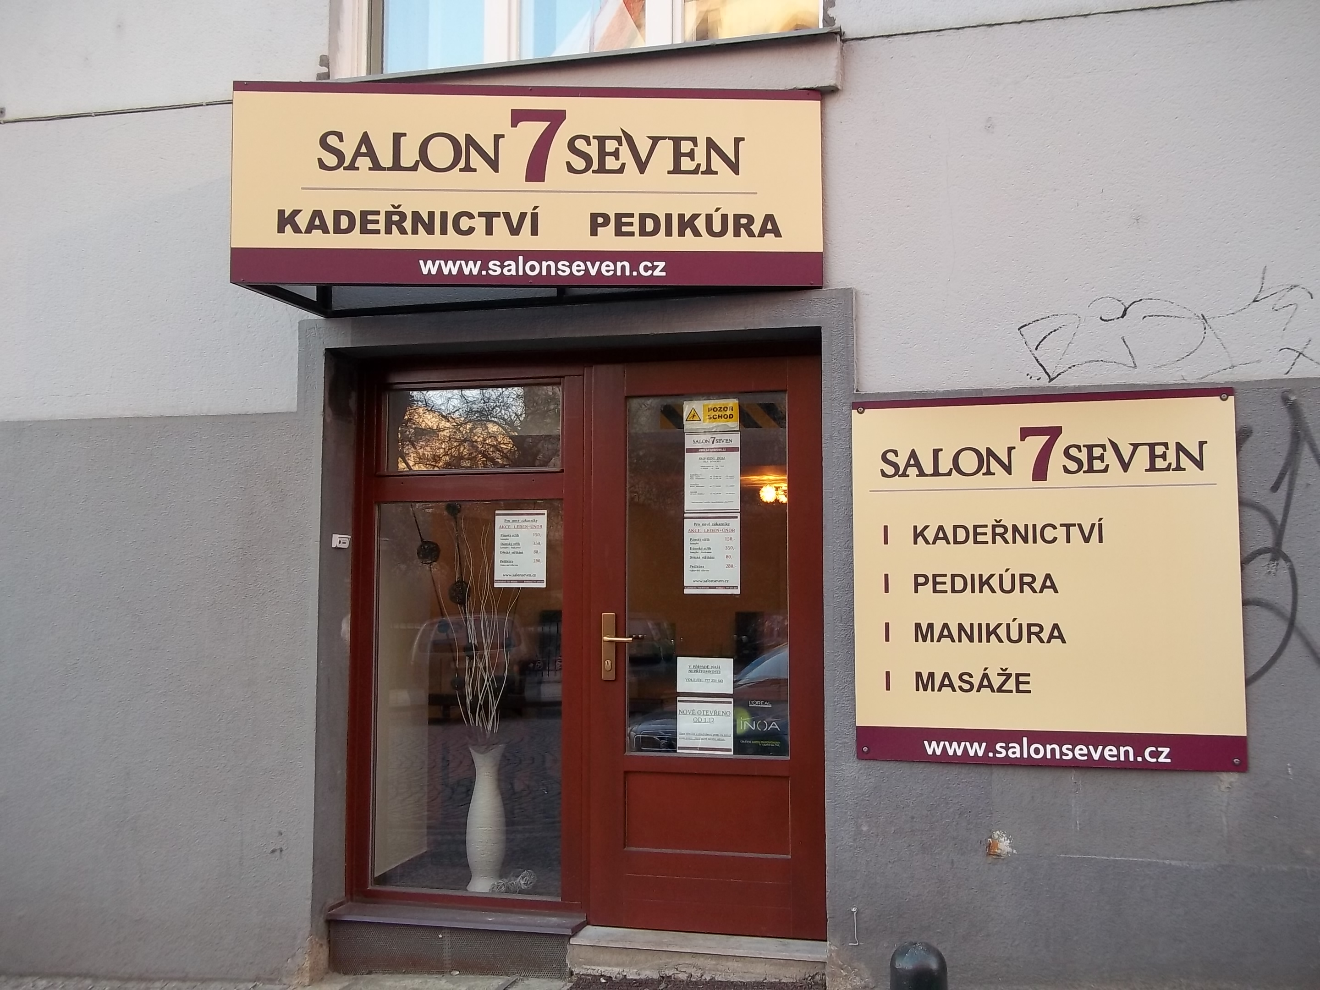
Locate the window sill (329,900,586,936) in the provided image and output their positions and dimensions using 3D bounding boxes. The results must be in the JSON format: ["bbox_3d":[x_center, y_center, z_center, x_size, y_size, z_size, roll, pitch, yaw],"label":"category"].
[{"bbox_3d":[-0.761,1.558,4.514,0.970,0.034,0.175,-1,-5,13],"label":"window sill"}]

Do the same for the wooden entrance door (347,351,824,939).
[{"bbox_3d":[-0.294,0.523,4.606,1.865,2.130,0.100,-1,-5,13],"label":"wooden entrance door"}]

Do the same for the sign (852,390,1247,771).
[{"bbox_3d":[1.240,0.271,3.968,1.197,1.201,0.020,-1,-5,13],"label":"sign"}]

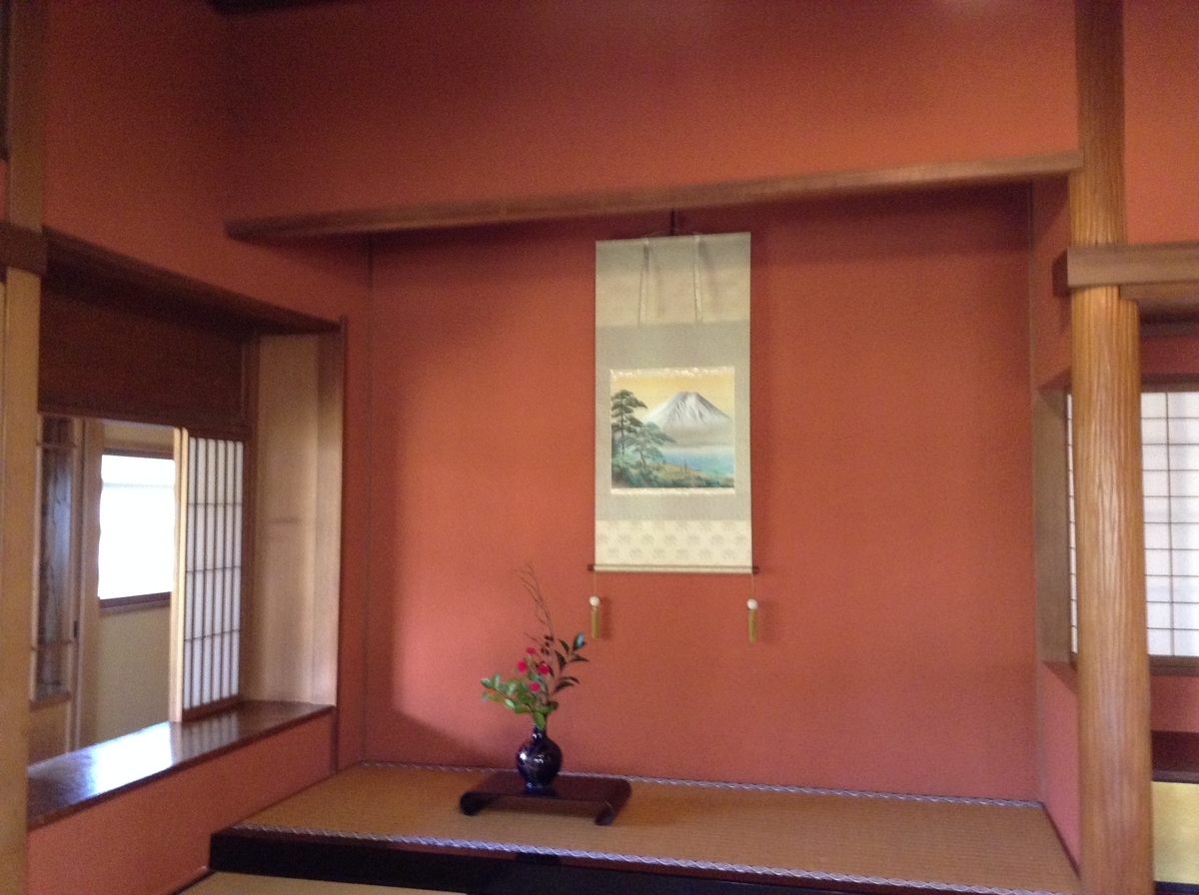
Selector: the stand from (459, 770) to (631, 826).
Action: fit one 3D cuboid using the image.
[{"bbox_3d":[-0.176,1.236,4.033,0.547,0.075,0.320,0,-3,14],"label":"stand"}]

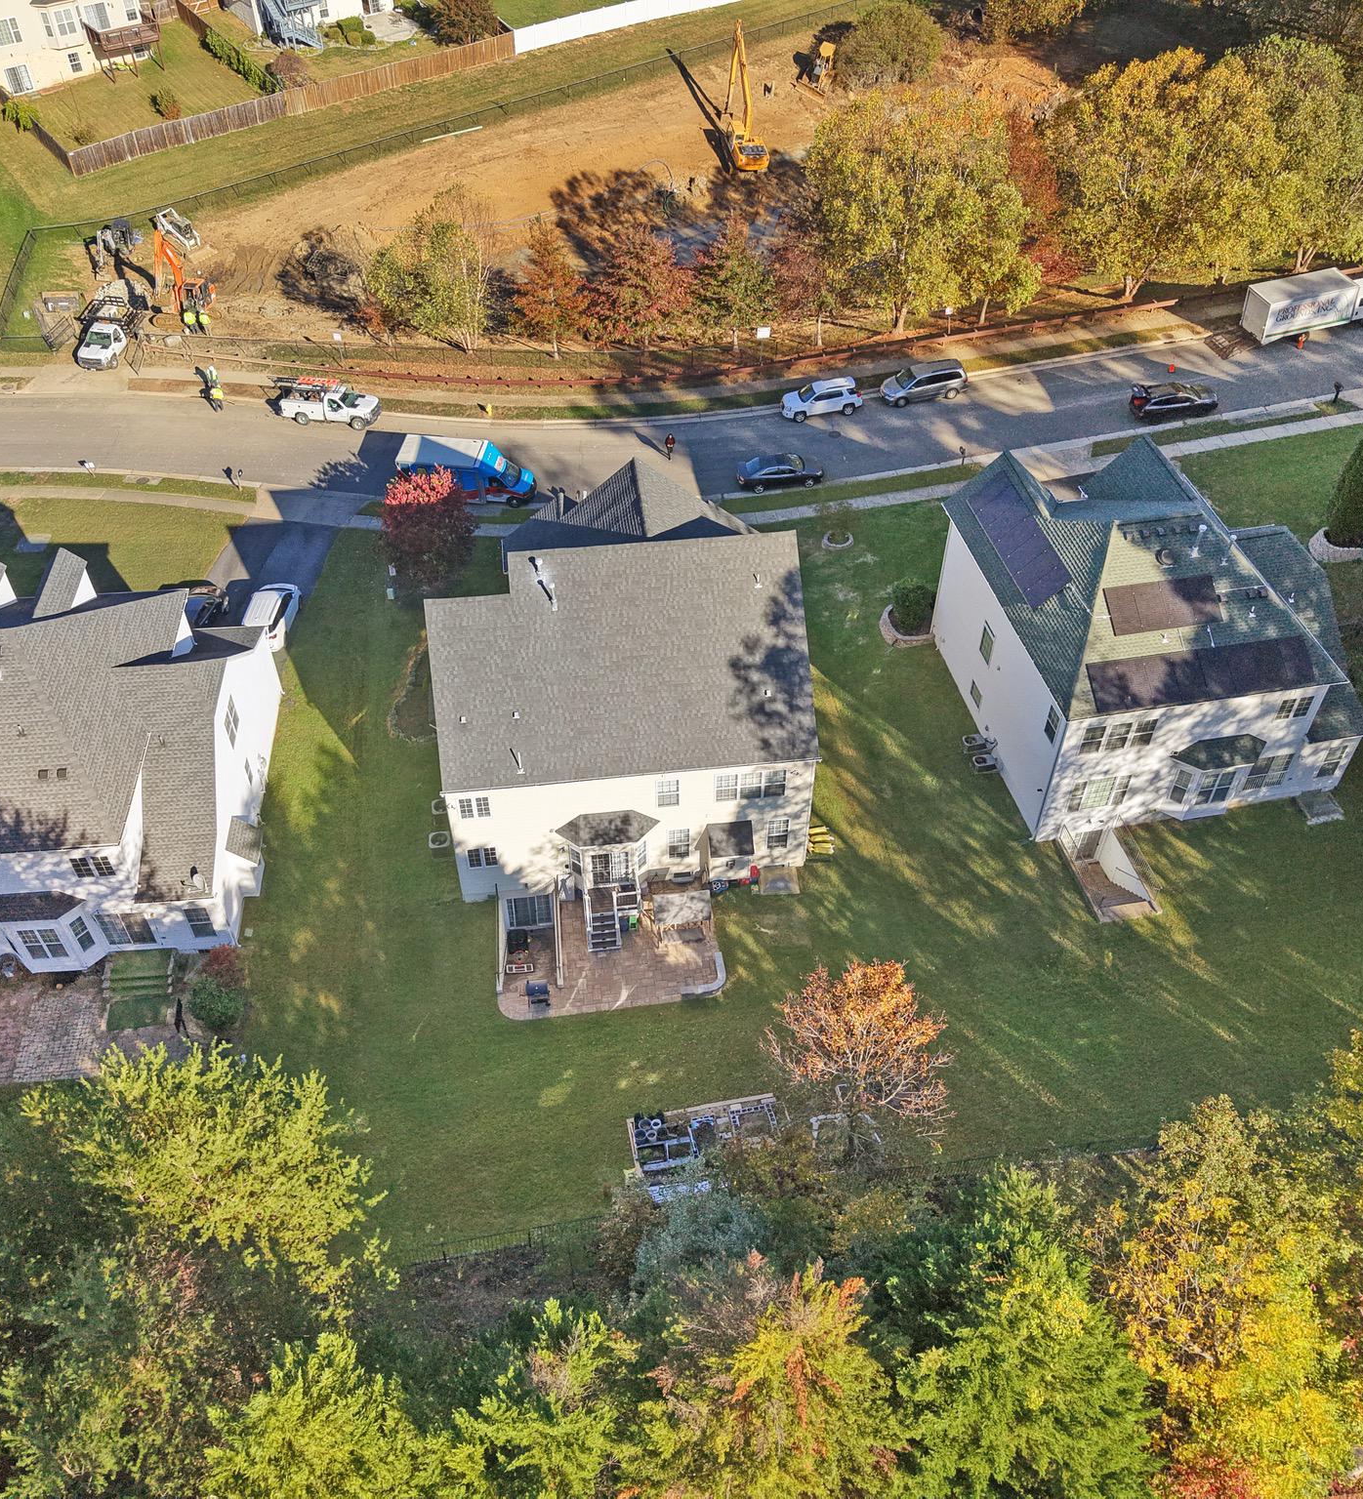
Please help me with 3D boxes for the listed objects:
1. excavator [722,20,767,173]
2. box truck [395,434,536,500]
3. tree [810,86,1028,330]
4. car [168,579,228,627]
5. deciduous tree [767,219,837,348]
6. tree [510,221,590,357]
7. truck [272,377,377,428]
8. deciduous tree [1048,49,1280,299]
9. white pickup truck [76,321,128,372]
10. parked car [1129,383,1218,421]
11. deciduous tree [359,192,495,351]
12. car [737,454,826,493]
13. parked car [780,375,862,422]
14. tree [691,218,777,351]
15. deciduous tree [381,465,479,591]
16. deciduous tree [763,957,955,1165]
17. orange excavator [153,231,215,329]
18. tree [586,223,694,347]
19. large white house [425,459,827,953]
[{"bbox_3d":[4.410,-49.655,105.126,3.100,8.200,11.000,-7,46,-7],"label":"excavator"},{"bbox_3d":[-11.365,-14.759,74.442,7.000,2.800,2.300,7,47,7],"label":"box truck"},{"bbox_3d":[13.797,-30.511,81.165,12.300,13.600,12.300,0,47,0],"label":"tree"},{"bbox_3d":[-23.461,-6.382,67.252,1.870,1.600,4.750,4,47,4],"label":"car"},{"bbox_3d":[7.576,-27.420,82.049,4.700,8.030,4.700,0,46,0],"label":"deciduous tree"},{"bbox_3d":[-7.613,-26.920,81.448,4.600,8.580,4.600,0,46,0],"label":"tree"},{"bbox_3d":[-21.037,-20.622,82.406,6.050,2.250,2.000,8,46,10],"label":"truck"},{"bbox_3d":[28.343,-33.000,82.277,12.500,13.800,12.500,0,47,0],"label":"deciduous tree"},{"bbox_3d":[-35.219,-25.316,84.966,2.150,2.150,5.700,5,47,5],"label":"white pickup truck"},{"bbox_3d":[27.687,-19.624,77.918,4.600,1.500,1.820,-13,47,-5],"label":"parked car"},{"bbox_3d":[-14.951,-28.022,81.839,7.600,9.720,7.600,0,46,0],"label":"deciduous tree"},{"bbox_3d":[5.459,-15.325,76.230,4.750,1.460,1.820,-9,46,-4],"label":"car"},{"bbox_3d":[8.177,-20.424,80.804,4.700,1.700,1.850,-8,46,-3],"label":"parked car"},{"bbox_3d":[3.342,-27.193,81.613,5.000,8.340,5.000,0,46,0],"label":"tree"},{"bbox_3d":[-12.380,-10.606,67.825,4.900,6.600,4.900,0,47,0],"label":"deciduous tree"},{"bbox_3d":[5.933,11.426,46.370,6.200,9.800,6.200,0,47,0],"label":"deciduous tree"},{"bbox_3d":[-31.690,-29.859,87.099,5.100,4.600,1.950,23,51,20],"label":"orange excavator"},{"bbox_3d":[-2.445,-27.520,82.953,6.400,7.500,6.400,0,47,0],"label":"tree"},{"bbox_3d":[-2.574,-3.383,57.499,14.300,11.600,17.500,-5,47,-5],"label":"large white house"}]

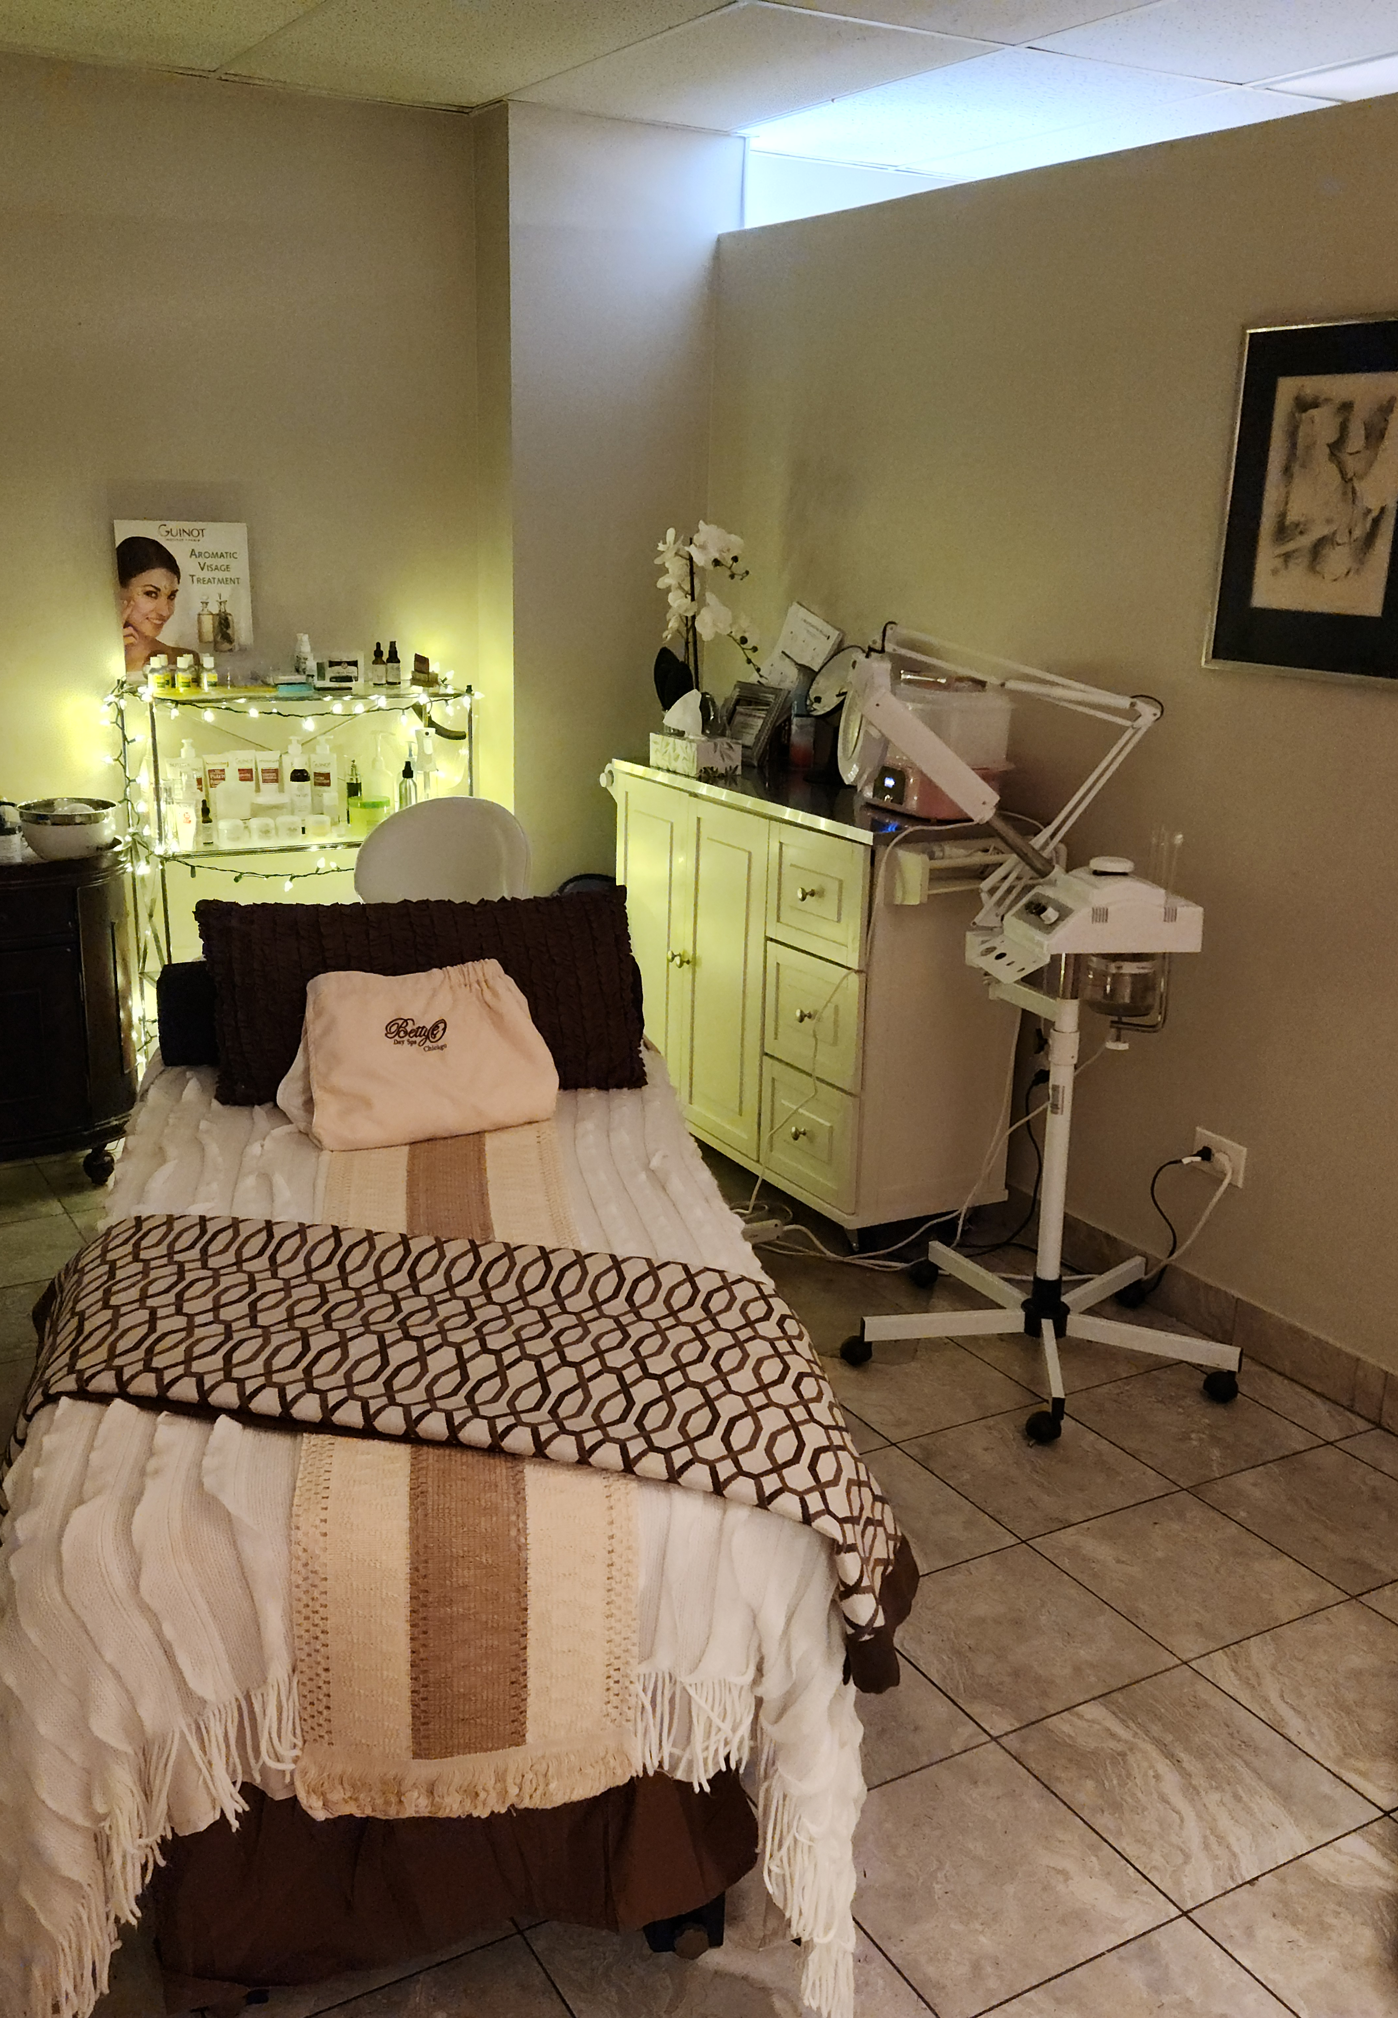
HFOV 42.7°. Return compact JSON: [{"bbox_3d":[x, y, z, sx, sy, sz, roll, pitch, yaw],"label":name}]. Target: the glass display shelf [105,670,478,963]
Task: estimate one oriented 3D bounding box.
[{"bbox_3d":[-0.939,-0.246,4.285,0.780,1.060,0.300,-8,18,-30],"label":"glass display shelf"}]

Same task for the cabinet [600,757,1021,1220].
[{"bbox_3d":[0.219,-0.056,4.029,0.420,0.886,1.100,-8,18,-30],"label":"cabinet"}]

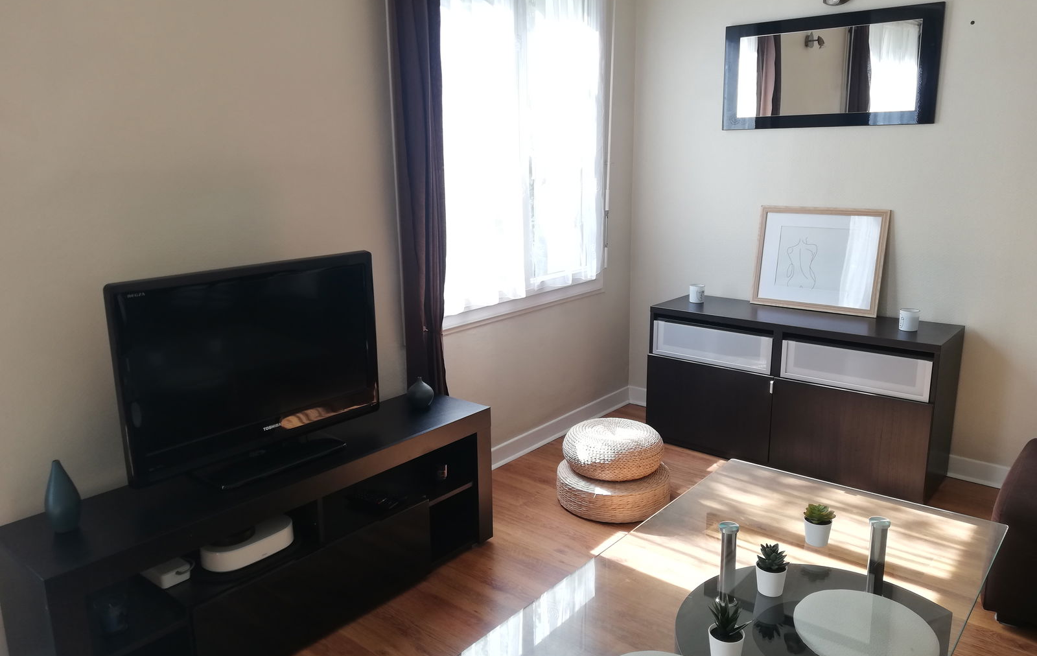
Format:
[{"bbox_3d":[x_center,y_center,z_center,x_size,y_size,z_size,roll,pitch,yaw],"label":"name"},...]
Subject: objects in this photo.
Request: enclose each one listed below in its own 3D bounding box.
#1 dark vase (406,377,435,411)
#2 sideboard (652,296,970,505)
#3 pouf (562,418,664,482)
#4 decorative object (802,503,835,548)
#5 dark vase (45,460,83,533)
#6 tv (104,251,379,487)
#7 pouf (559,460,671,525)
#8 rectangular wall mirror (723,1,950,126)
[{"bbox_3d":[-0.337,0.223,2.653,0.095,0.110,0.095,-1,13,0],"label":"dark vase"},{"bbox_3d":[1.187,0.259,3.394,1.200,0.638,0.400,10,17,39],"label":"sideboard"},{"bbox_3d":[0.362,0.458,2.974,0.386,0.180,0.386,-1,13,0],"label":"pouf"},{"bbox_3d":[0.711,0.463,1.836,0.072,0.093,0.072,10,17,39],"label":"decorative object"},{"bbox_3d":[-1.078,0.393,1.835,0.078,0.175,0.078,10,17,39],"label":"dark vase"},{"bbox_3d":[-0.728,0.098,2.215,0.200,0.564,0.800,11,17,40],"label":"tv"},{"bbox_3d":[0.370,0.608,3.033,0.438,0.147,0.438,-1,13,0],"label":"pouf"},{"bbox_3d":[1.272,-1.064,3.244,0.877,0.442,0.025,10,17,39],"label":"rectangular wall mirror"}]

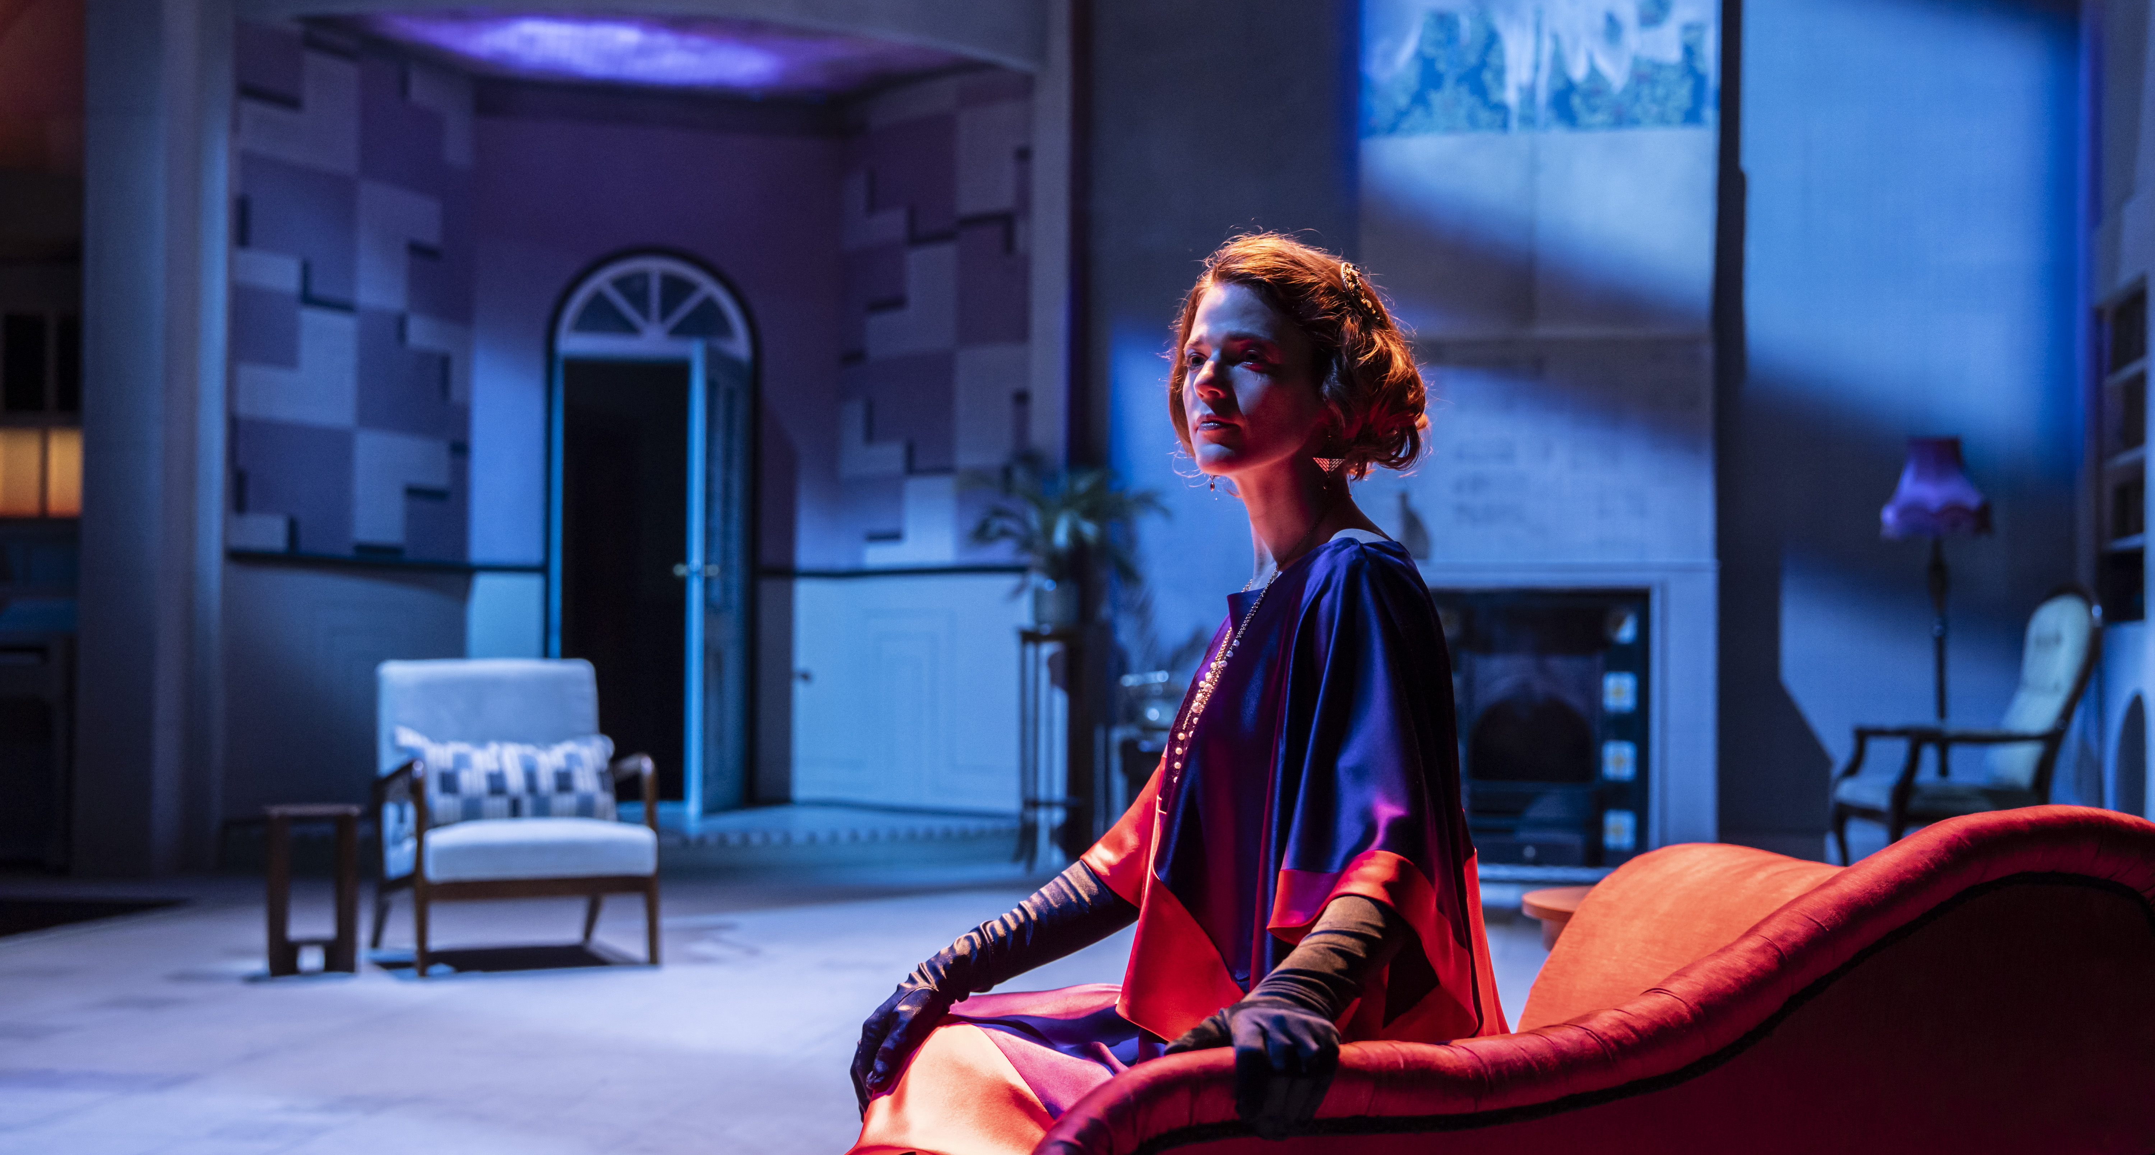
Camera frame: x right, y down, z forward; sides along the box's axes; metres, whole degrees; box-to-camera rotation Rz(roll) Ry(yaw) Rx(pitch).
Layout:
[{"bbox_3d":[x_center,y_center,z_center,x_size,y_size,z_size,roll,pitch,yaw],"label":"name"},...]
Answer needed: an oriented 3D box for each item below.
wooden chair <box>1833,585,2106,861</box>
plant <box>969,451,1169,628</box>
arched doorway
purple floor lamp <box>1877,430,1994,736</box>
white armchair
[{"bbox_3d":[2.906,0.585,8.292,0.680,1.050,0.580,1,-1,-4],"label":"wooden chair"},{"bbox_3d":[-0.038,-0.140,9.453,0.720,0.660,0.680,1,-1,0],"label":"plant"},{"bbox_3d":[-1.776,-0.196,10.528,0.830,2.300,0.250,1,-1,-17],"label":"arched doorway"},{"bbox_3d":[3.085,0.303,8.996,0.400,1.640,0.400,1,-1,0],"label":"purple floor lamp"},{"bbox_3d":[-1.565,0.642,7.006,0.665,0.810,0.740,1,-1,-23],"label":"white armchair"}]

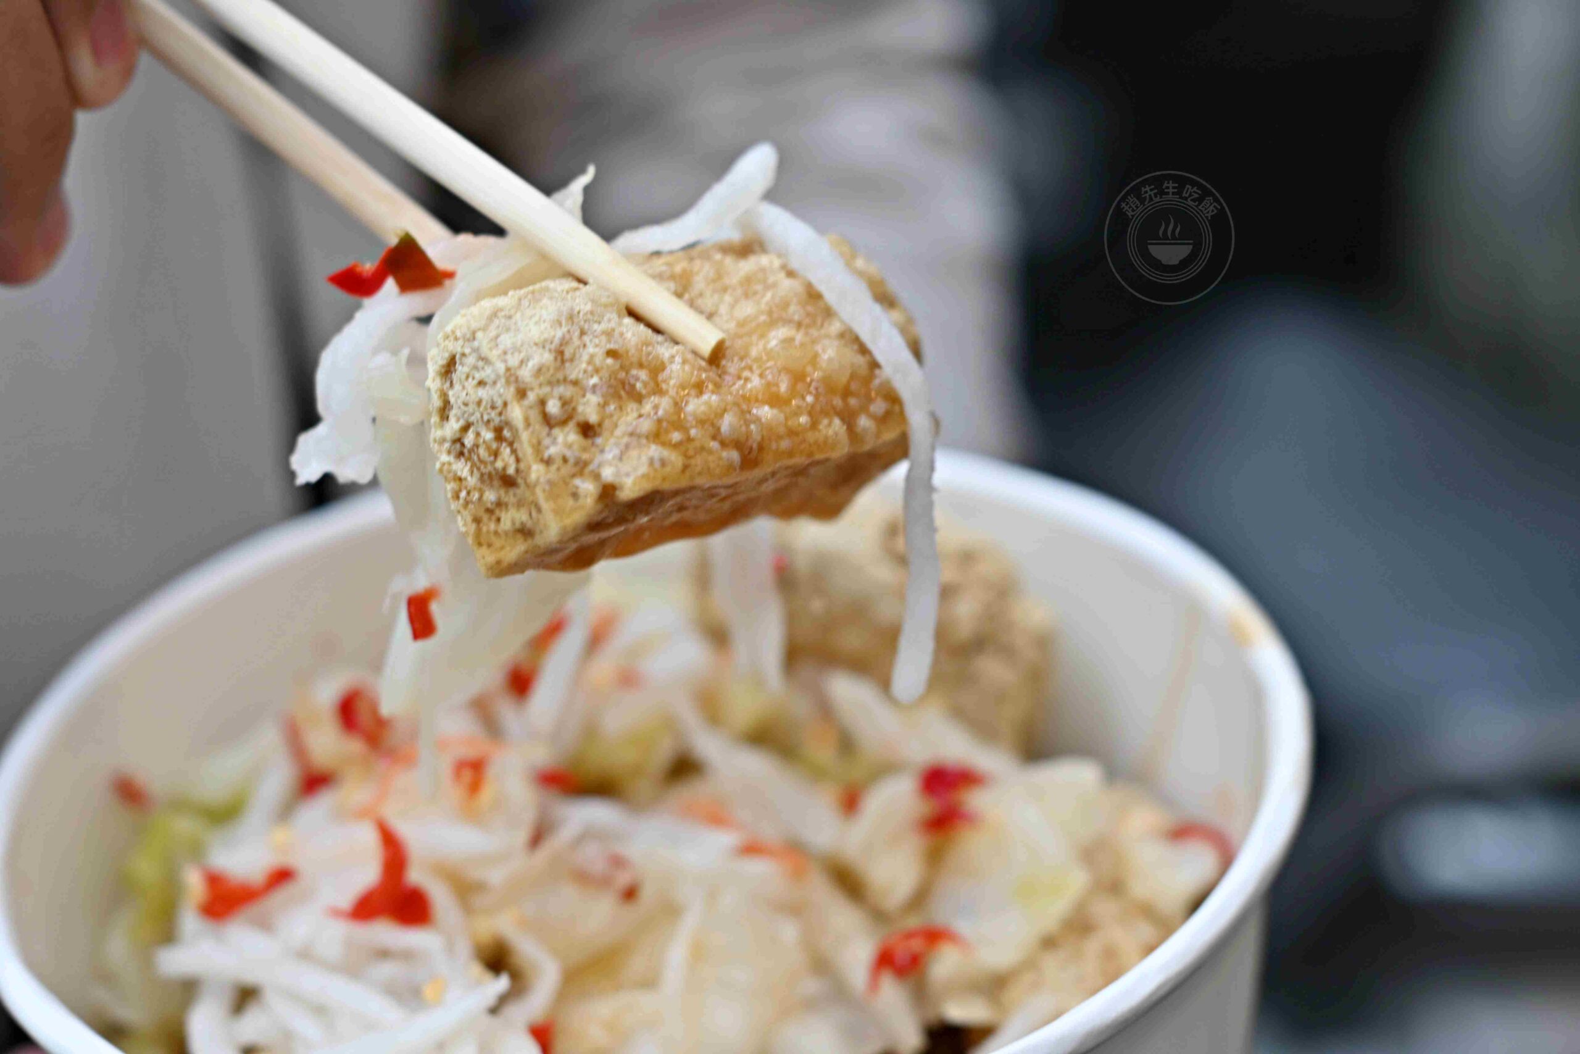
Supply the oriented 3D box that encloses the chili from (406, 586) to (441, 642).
[{"bbox_3d":[-0.039,0.009,0.347,0.004,0.006,0.004,-2,26,0],"label":"chili"}]

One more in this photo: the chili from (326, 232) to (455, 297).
[{"bbox_3d":[-0.042,-0.028,0.346,0.013,0.006,0.007,-2,26,0],"label":"chili"}]

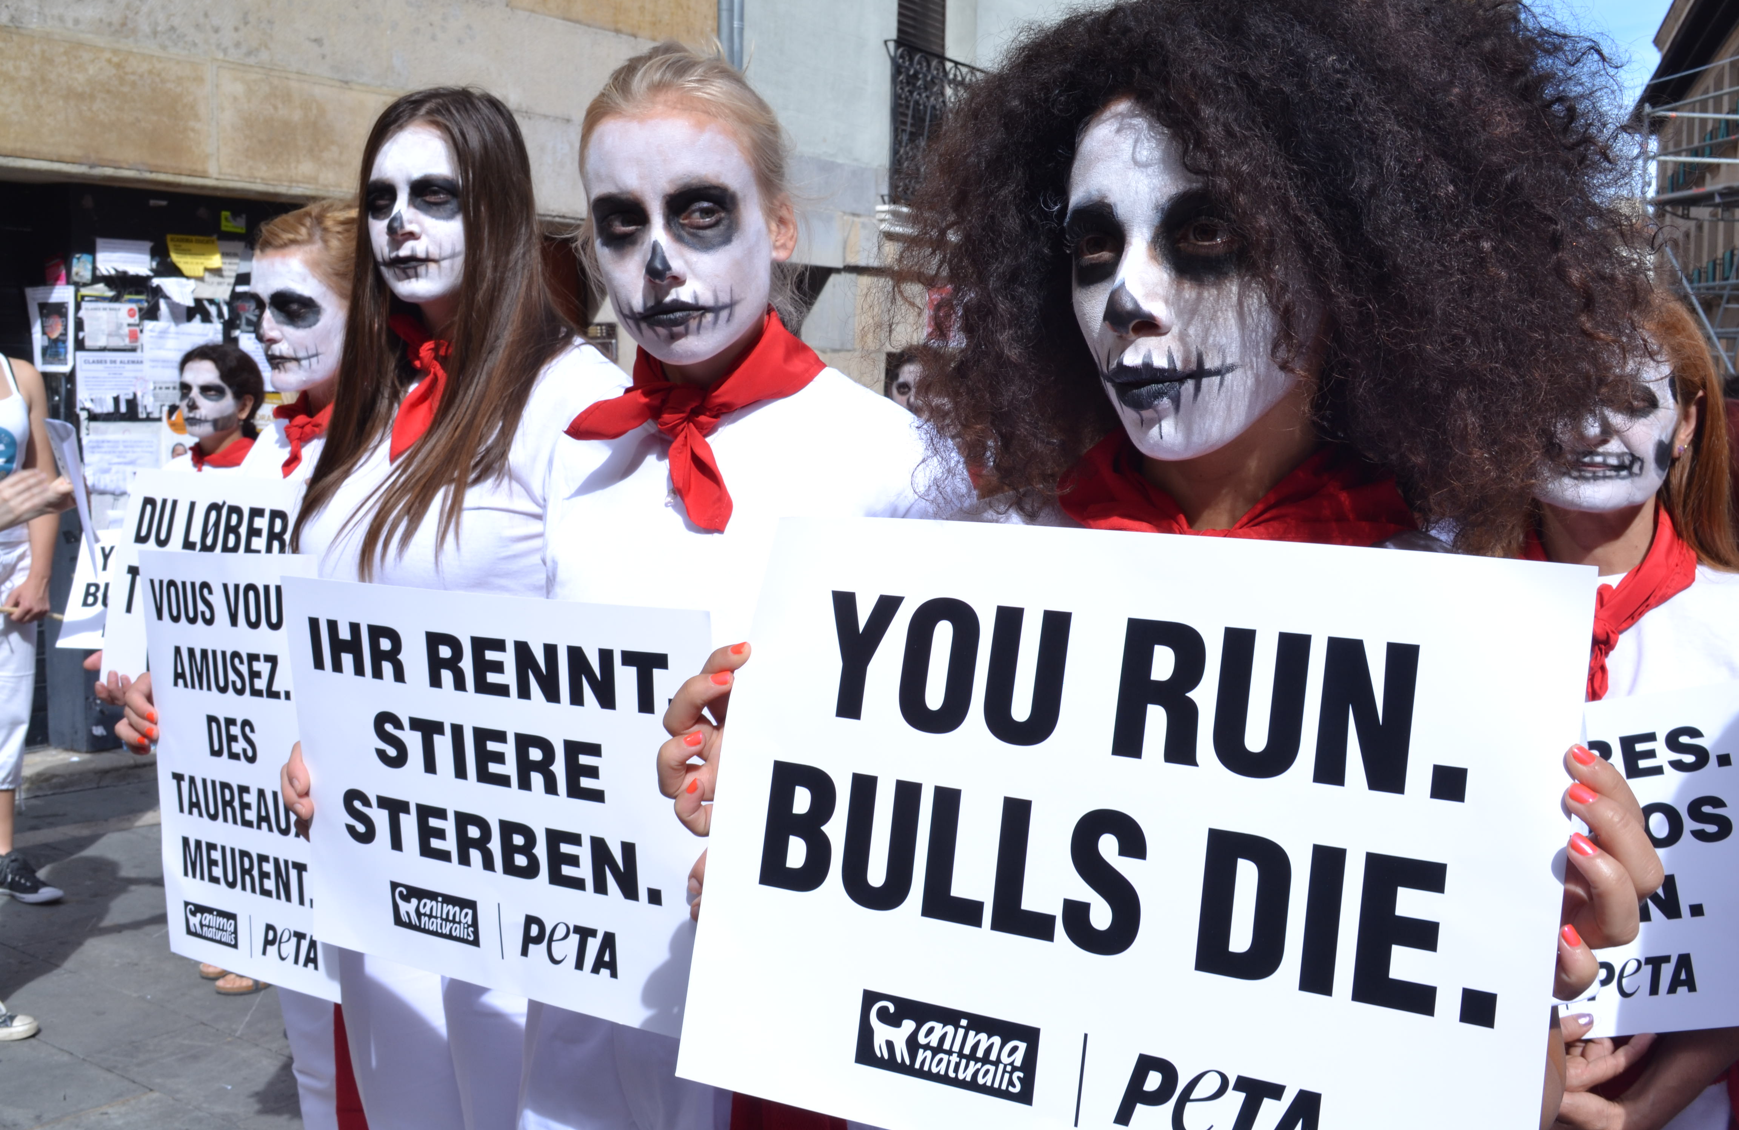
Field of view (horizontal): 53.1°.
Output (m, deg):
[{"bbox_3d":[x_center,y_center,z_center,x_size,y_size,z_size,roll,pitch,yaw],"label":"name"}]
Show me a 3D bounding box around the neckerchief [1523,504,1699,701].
[{"bbox_3d":[0.750,0.040,1.770,0.185,0.200,0.160,3,7,21],"label":"neckerchief"}]

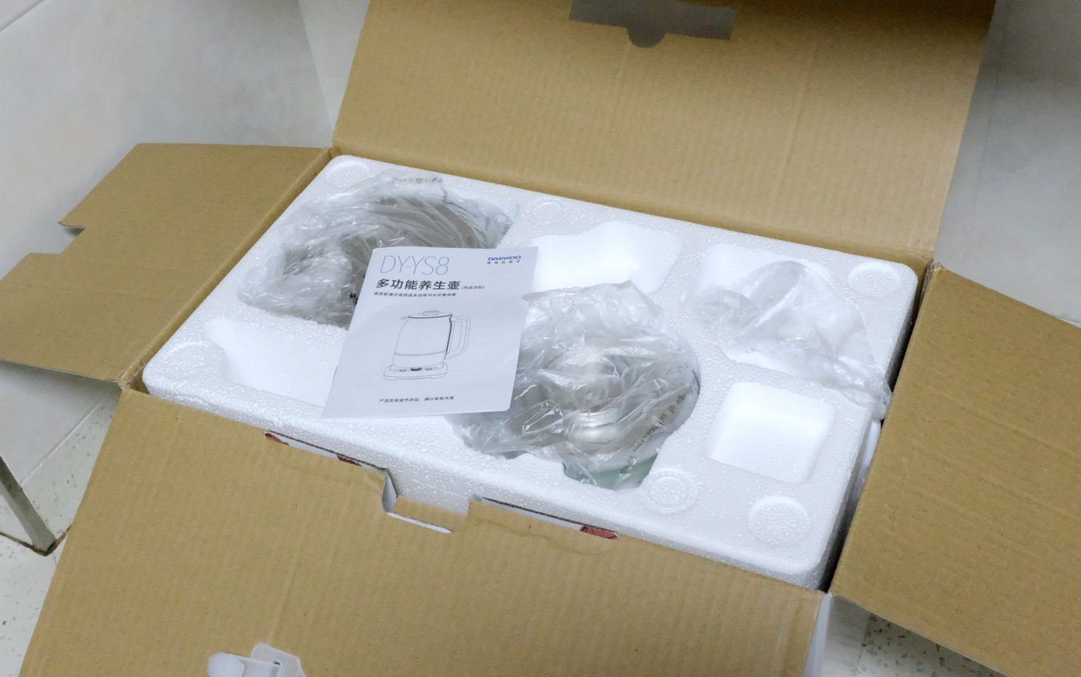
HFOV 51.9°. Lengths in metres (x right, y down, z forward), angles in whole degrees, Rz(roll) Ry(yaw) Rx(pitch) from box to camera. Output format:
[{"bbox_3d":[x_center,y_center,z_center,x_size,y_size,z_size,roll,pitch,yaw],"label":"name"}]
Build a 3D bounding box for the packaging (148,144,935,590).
[{"bbox_3d":[-0.005,0.041,0.915,0.540,0.150,0.302,14,50,22],"label":"packaging"}]

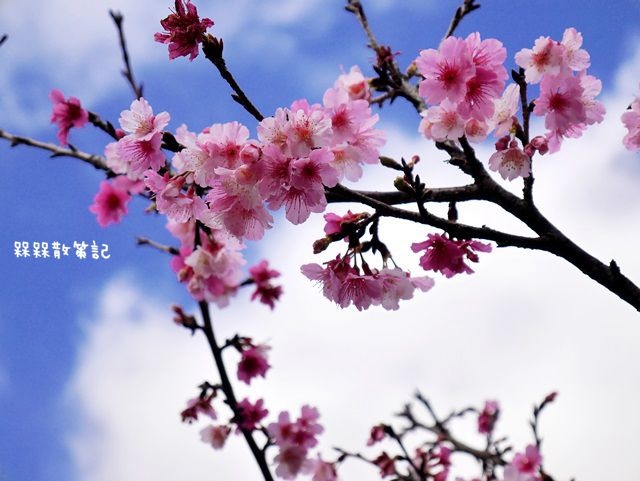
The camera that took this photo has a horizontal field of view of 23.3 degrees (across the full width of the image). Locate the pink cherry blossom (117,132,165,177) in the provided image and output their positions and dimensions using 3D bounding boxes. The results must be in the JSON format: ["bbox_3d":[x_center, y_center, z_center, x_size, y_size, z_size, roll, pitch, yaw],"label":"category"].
[{"bbox_3d":[-0.095,-0.046,0.830,0.028,0.015,0.027,0,-63,27],"label":"pink cherry blossom"}]

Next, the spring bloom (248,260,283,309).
[{"bbox_3d":[-0.037,0.030,1.050,0.023,0.032,0.024,0,21,-19],"label":"spring bloom"}]

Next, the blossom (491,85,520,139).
[{"bbox_3d":[0.097,-0.068,0.820,0.024,0.028,0.014,0,0,41],"label":"blossom"}]

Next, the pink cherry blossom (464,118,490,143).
[{"bbox_3d":[0.091,-0.064,0.900,0.015,0.015,0.016,0,12,-6],"label":"pink cherry blossom"}]

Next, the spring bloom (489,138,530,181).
[{"bbox_3d":[0.100,-0.042,0.820,0.023,0.016,0.021,0,-41,0],"label":"spring bloom"}]

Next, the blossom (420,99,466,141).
[{"bbox_3d":[0.065,-0.064,0.820,0.025,0.024,0.013,0,3,12],"label":"blossom"}]

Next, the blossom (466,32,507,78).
[{"bbox_3d":[0.086,-0.096,0.815,0.028,0.029,0.014,0,-21,-25],"label":"blossom"}]

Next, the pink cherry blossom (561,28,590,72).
[{"bbox_3d":[0.135,-0.102,0.830,0.023,0.025,0.013,0,-6,-27],"label":"pink cherry blossom"}]

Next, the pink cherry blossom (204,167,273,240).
[{"bbox_3d":[-0.051,-0.023,0.980,0.041,0.035,0.040,8,-65,-17],"label":"pink cherry blossom"}]

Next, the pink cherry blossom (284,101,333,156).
[{"bbox_3d":[-0.007,-0.065,0.900,0.031,0.034,0.020,0,-18,-3],"label":"pink cherry blossom"}]

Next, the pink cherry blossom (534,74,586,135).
[{"bbox_3d":[0.139,-0.079,0.900,0.031,0.034,0.018,0,6,6],"label":"pink cherry blossom"}]

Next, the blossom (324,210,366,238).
[{"bbox_3d":[0.015,-0.010,1.010,0.024,0.018,0.022,-21,-16,-28],"label":"blossom"}]

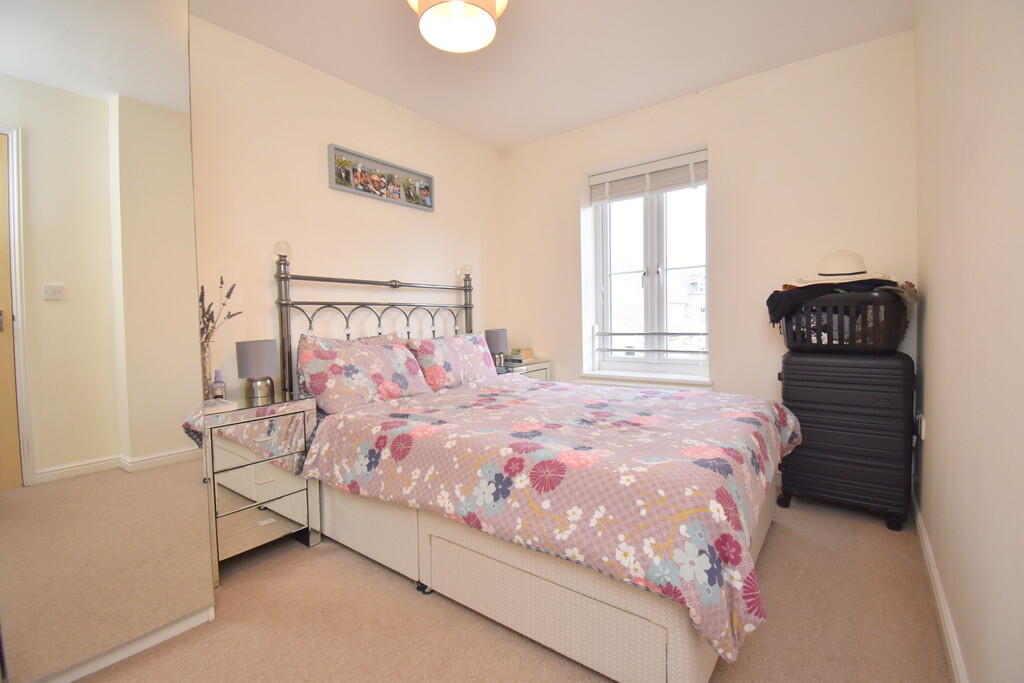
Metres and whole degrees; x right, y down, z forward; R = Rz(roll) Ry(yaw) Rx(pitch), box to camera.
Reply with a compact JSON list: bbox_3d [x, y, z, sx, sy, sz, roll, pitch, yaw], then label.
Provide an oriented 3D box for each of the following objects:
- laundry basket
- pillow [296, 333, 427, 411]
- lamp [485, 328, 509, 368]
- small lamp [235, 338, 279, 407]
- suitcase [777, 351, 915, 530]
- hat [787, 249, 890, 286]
[{"bbox_3d":[1.627,-0.092,2.111,0.485,0.278,0.374,0,3,38],"label":"laundry basket"},{"bbox_3d":[-0.741,0.147,2.267,0.667,0.434,0.162,-4,-39,-52],"label":"pillow"},{"bbox_3d":[-0.123,0.046,3.312,0.174,0.265,0.174,-1,2,0],"label":"lamp"},{"bbox_3d":[-1.201,0.129,2.032,0.174,0.265,0.174,0,3,38],"label":"small lamp"},{"bbox_3d":[1.678,0.453,2.165,0.510,0.818,0.313,0,3,38],"label":"suitcase"},{"bbox_3d":[1.609,-0.347,2.086,0.414,0.162,0.394,0,3,38],"label":"hat"}]

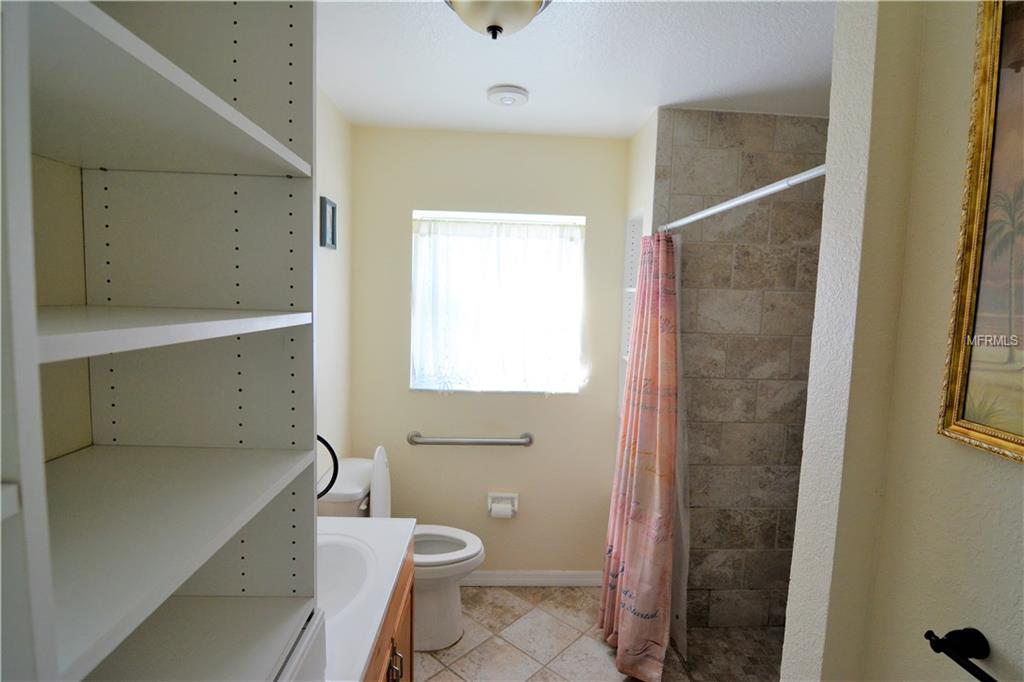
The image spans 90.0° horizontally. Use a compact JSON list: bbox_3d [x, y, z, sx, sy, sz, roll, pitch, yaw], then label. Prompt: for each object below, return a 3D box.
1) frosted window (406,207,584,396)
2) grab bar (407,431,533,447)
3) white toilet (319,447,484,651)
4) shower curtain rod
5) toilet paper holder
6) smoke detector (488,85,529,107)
[{"bbox_3d":[-0.068,-0.202,2.750,0.920,0.940,0.090,2,5,-3],"label":"frosted window"},{"bbox_3d":[-0.222,0.536,2.741,0.680,0.075,0.073,2,5,-3],"label":"grab bar"},{"bbox_3d":[-0.485,0.952,2.422,0.710,0.890,0.440,2,5,-3],"label":"white toilet"},{"bbox_3d":[0.683,-0.440,1.678,0.026,0.026,1.180,2,5,-3],"label":"shower curtain rod"},{"bbox_3d":[-0.048,0.908,2.783,0.165,0.140,0.100,2,5,-3],"label":"toilet paper holder"},{"bbox_3d":[-0.016,-1.008,2.131,0.166,0.042,0.166,2,5,-3],"label":"smoke detector"}]

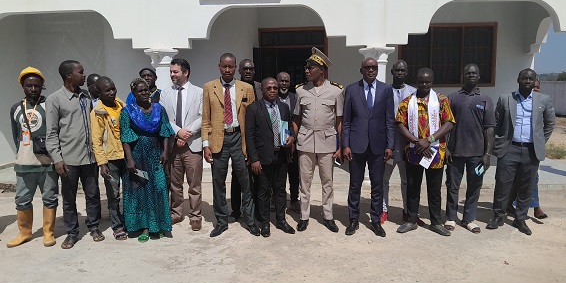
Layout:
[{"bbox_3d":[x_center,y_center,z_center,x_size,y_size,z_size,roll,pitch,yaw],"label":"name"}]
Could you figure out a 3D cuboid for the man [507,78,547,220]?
[{"bbox_3d":[2.845,0.072,4.930,0.440,1.612,0.300,1,6,16],"label":"man"}]

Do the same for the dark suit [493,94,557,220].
[{"bbox_3d":[2.549,0.166,4.525,0.575,1.386,0.360,3,6,30],"label":"dark suit"}]

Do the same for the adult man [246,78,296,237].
[{"bbox_3d":[-0.129,0.150,4.408,0.500,1.611,0.340,-2,6,-16],"label":"adult man"}]

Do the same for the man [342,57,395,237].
[{"bbox_3d":[0.887,0.042,4.423,0.531,1.806,0.360,1,5,8],"label":"man"}]

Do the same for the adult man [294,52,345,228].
[{"bbox_3d":[0.376,-0.025,4.525,0.551,1.921,0.360,0,5,5],"label":"adult man"}]

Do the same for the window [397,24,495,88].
[{"bbox_3d":[2.925,-1.528,7.584,1.679,1.132,0.110,0,6,6],"label":"window"}]

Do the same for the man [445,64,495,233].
[{"bbox_3d":[1.946,0.068,4.439,0.510,1.740,0.330,1,6,11],"label":"man"}]

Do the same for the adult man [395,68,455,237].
[{"bbox_3d":[1.442,0.107,4.335,0.560,1.691,0.360,1,6,13],"label":"adult man"}]

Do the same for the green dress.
[{"bbox_3d":[-1.365,0.275,4.318,0.510,1.336,0.370,-2,6,-14],"label":"green dress"}]

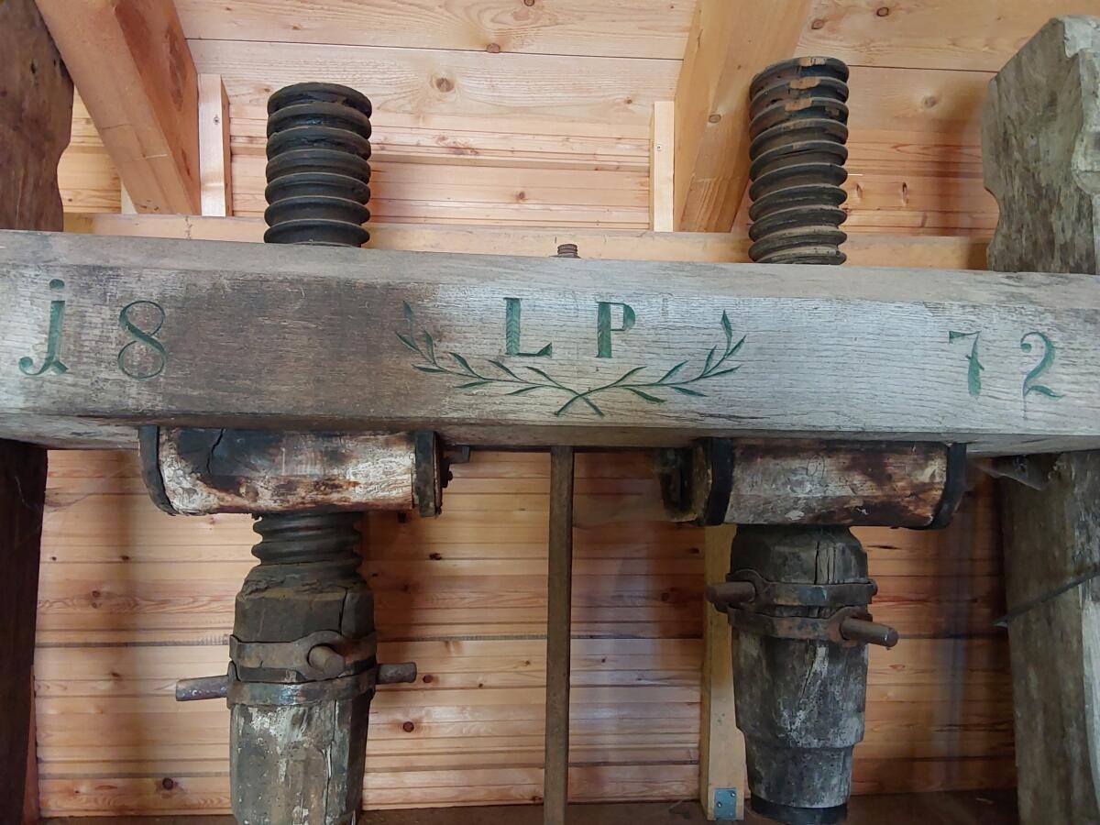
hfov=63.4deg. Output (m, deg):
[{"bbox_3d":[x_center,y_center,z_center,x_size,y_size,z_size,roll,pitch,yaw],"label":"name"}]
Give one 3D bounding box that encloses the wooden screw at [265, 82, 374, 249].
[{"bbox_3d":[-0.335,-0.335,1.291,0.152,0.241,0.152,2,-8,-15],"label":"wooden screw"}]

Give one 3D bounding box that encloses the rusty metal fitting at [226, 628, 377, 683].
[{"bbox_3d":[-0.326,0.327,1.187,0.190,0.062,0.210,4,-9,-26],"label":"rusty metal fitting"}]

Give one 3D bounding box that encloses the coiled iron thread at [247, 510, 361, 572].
[{"bbox_3d":[-0.332,0.175,1.219,0.149,0.080,0.149,2,-8,-15],"label":"coiled iron thread"}]

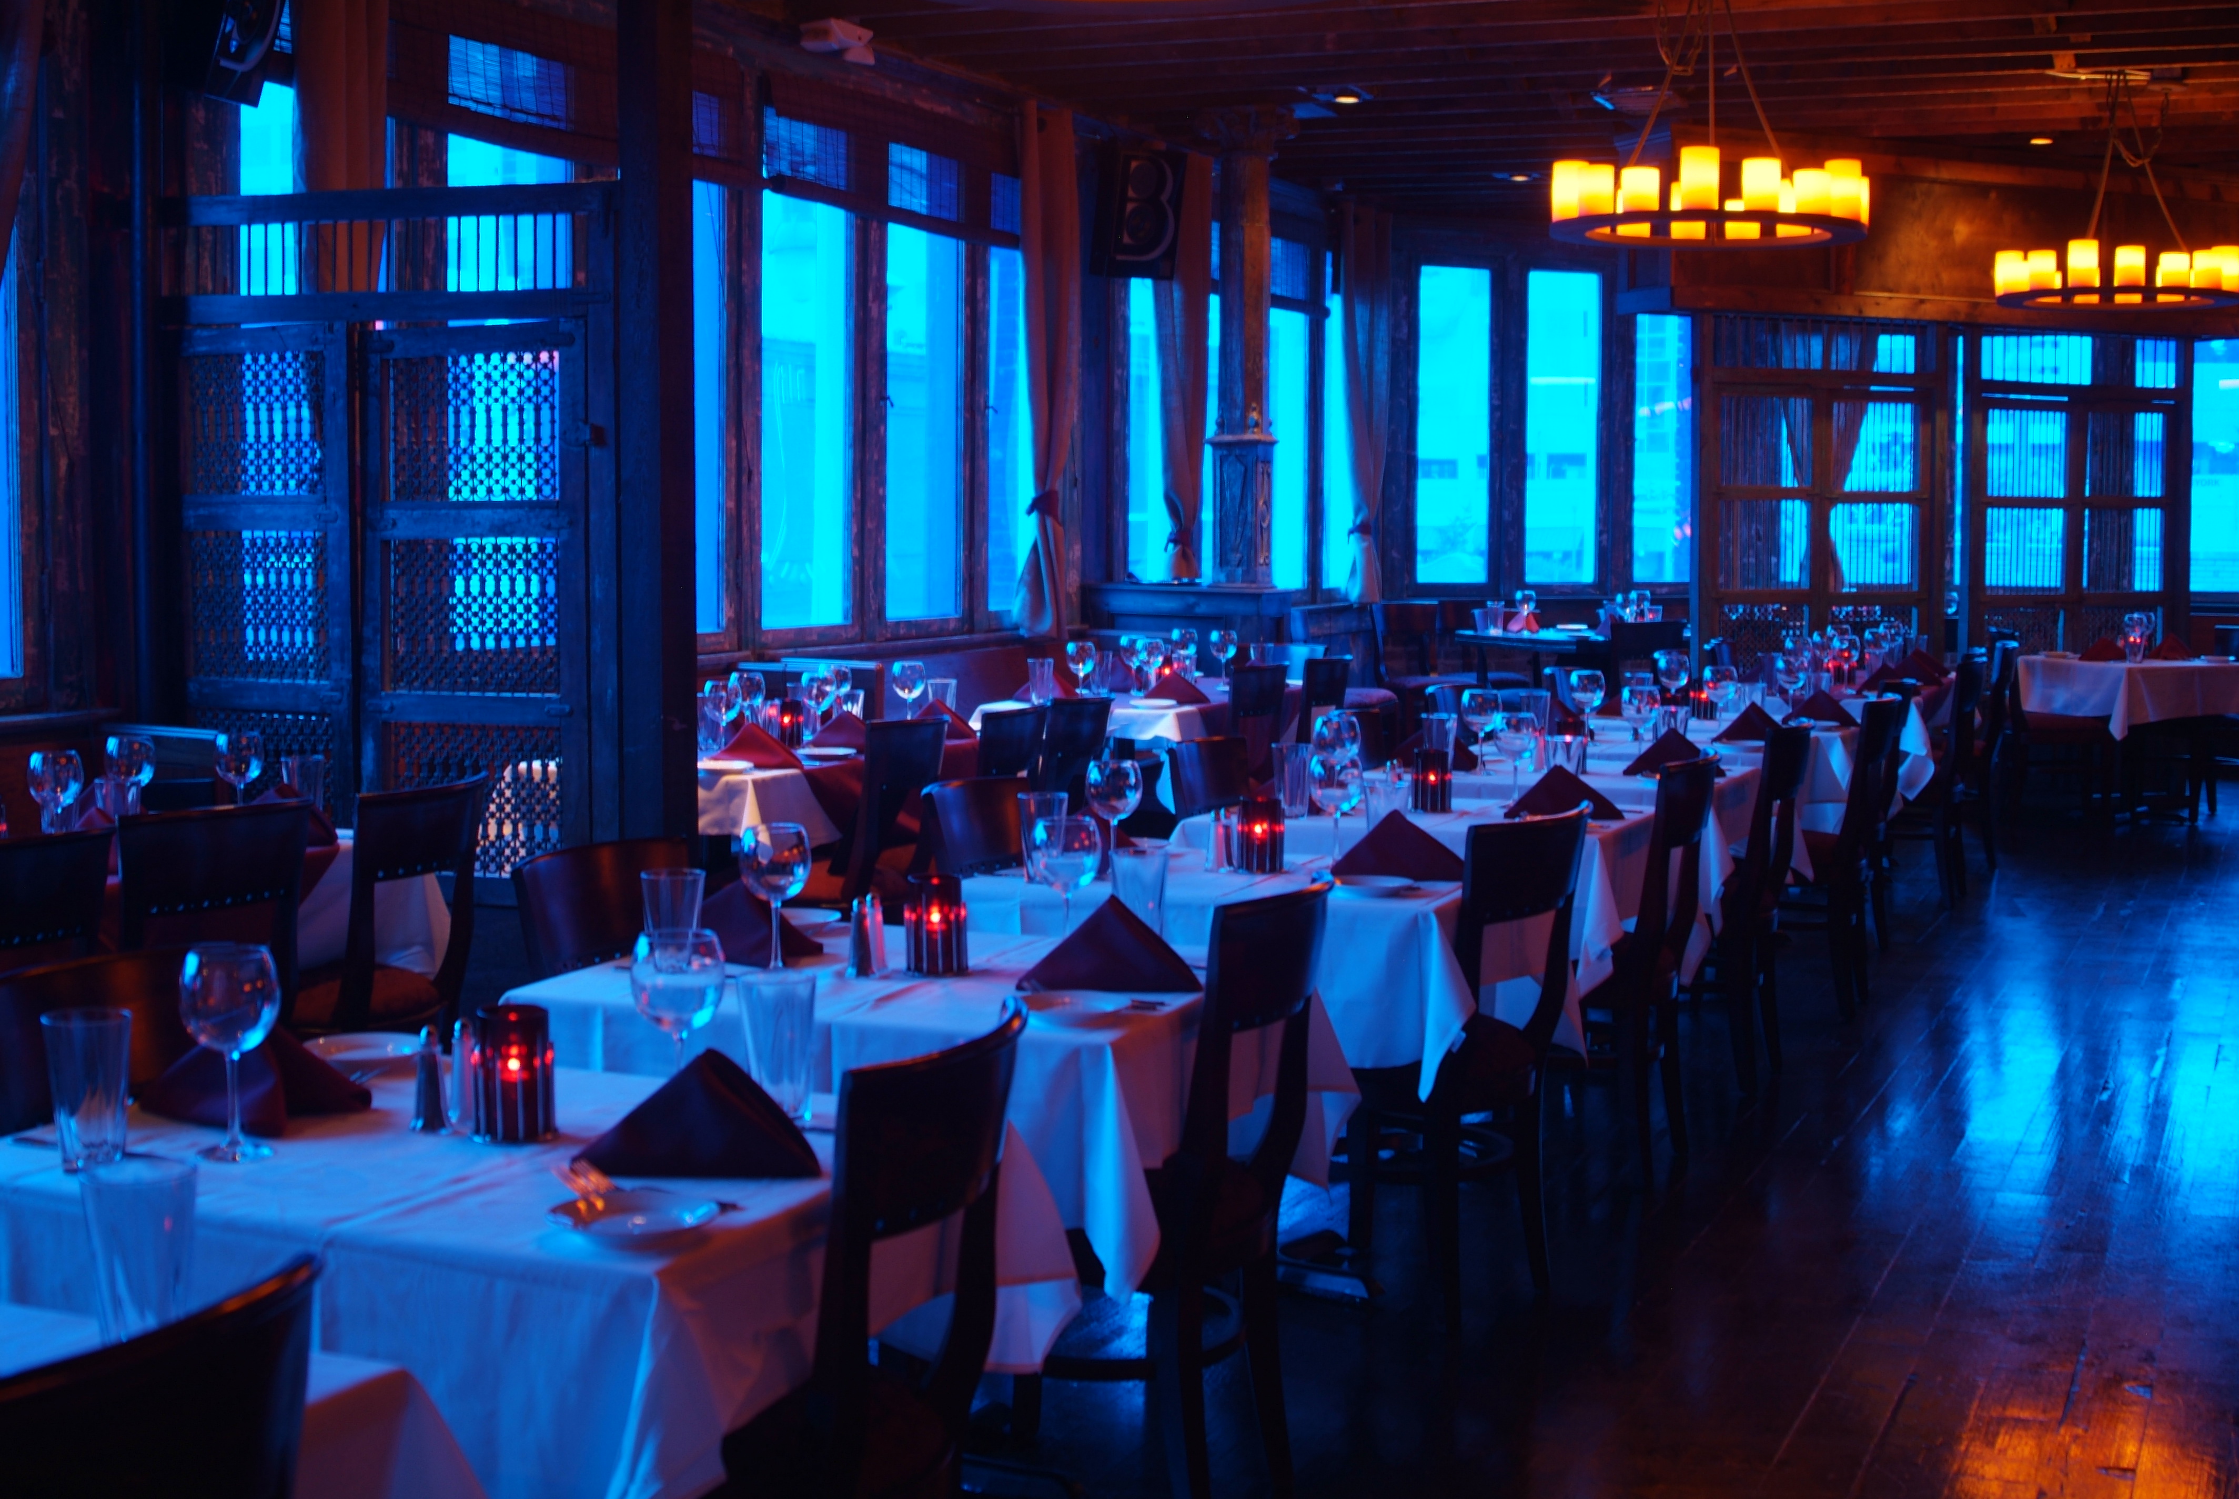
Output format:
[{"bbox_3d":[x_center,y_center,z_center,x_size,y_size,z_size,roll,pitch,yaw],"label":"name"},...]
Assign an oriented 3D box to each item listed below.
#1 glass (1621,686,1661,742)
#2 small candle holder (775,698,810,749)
[{"bbox_3d":[1.322,-0.054,6.629,0.099,0.211,0.099,2,5,25],"label":"glass"},{"bbox_3d":[-0.852,-0.065,6.804,0.090,0.125,0.090,1,5,0],"label":"small candle holder"}]

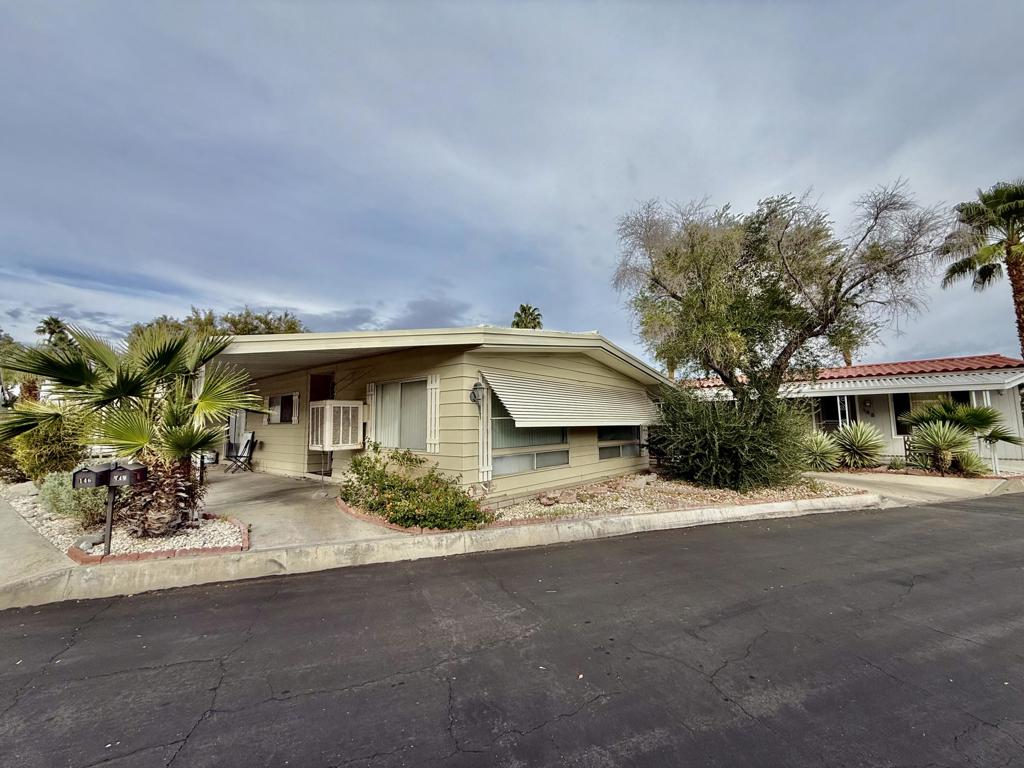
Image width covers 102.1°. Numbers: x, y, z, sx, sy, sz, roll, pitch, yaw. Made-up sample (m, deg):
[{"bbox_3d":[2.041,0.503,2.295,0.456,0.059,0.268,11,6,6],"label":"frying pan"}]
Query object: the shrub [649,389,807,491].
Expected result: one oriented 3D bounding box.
[{"bbox_3d":[5.176,1.235,10.080,3.461,2.249,2.942,-3,-6,27],"label":"shrub"}]

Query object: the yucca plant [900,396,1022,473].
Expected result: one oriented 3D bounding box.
[{"bbox_3d":[12.342,1.461,11.632,1.826,2.095,2.282,5,-7,-43],"label":"yucca plant"}]

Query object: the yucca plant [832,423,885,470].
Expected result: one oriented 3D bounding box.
[{"bbox_3d":[10.811,1.929,12.994,1.254,1.434,1.254,-5,-7,39],"label":"yucca plant"}]

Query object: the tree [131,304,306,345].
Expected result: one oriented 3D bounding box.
[{"bbox_3d":[-15.847,-0.376,22.241,7.881,7.892,7.881,4,-7,-35],"label":"tree"}]

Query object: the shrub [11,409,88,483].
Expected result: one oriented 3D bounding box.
[{"bbox_3d":[-11.381,1.482,10.306,1.370,1.935,1.370,-5,-7,42],"label":"shrub"}]

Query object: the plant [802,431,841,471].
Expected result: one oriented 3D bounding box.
[{"bbox_3d":[9.373,2.021,12.644,1.105,1.196,1.105,-4,-7,36],"label":"plant"}]

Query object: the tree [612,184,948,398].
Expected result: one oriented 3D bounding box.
[{"bbox_3d":[6.250,-1.200,10.500,6.800,7.200,5.800,-4,-6,31],"label":"tree"}]

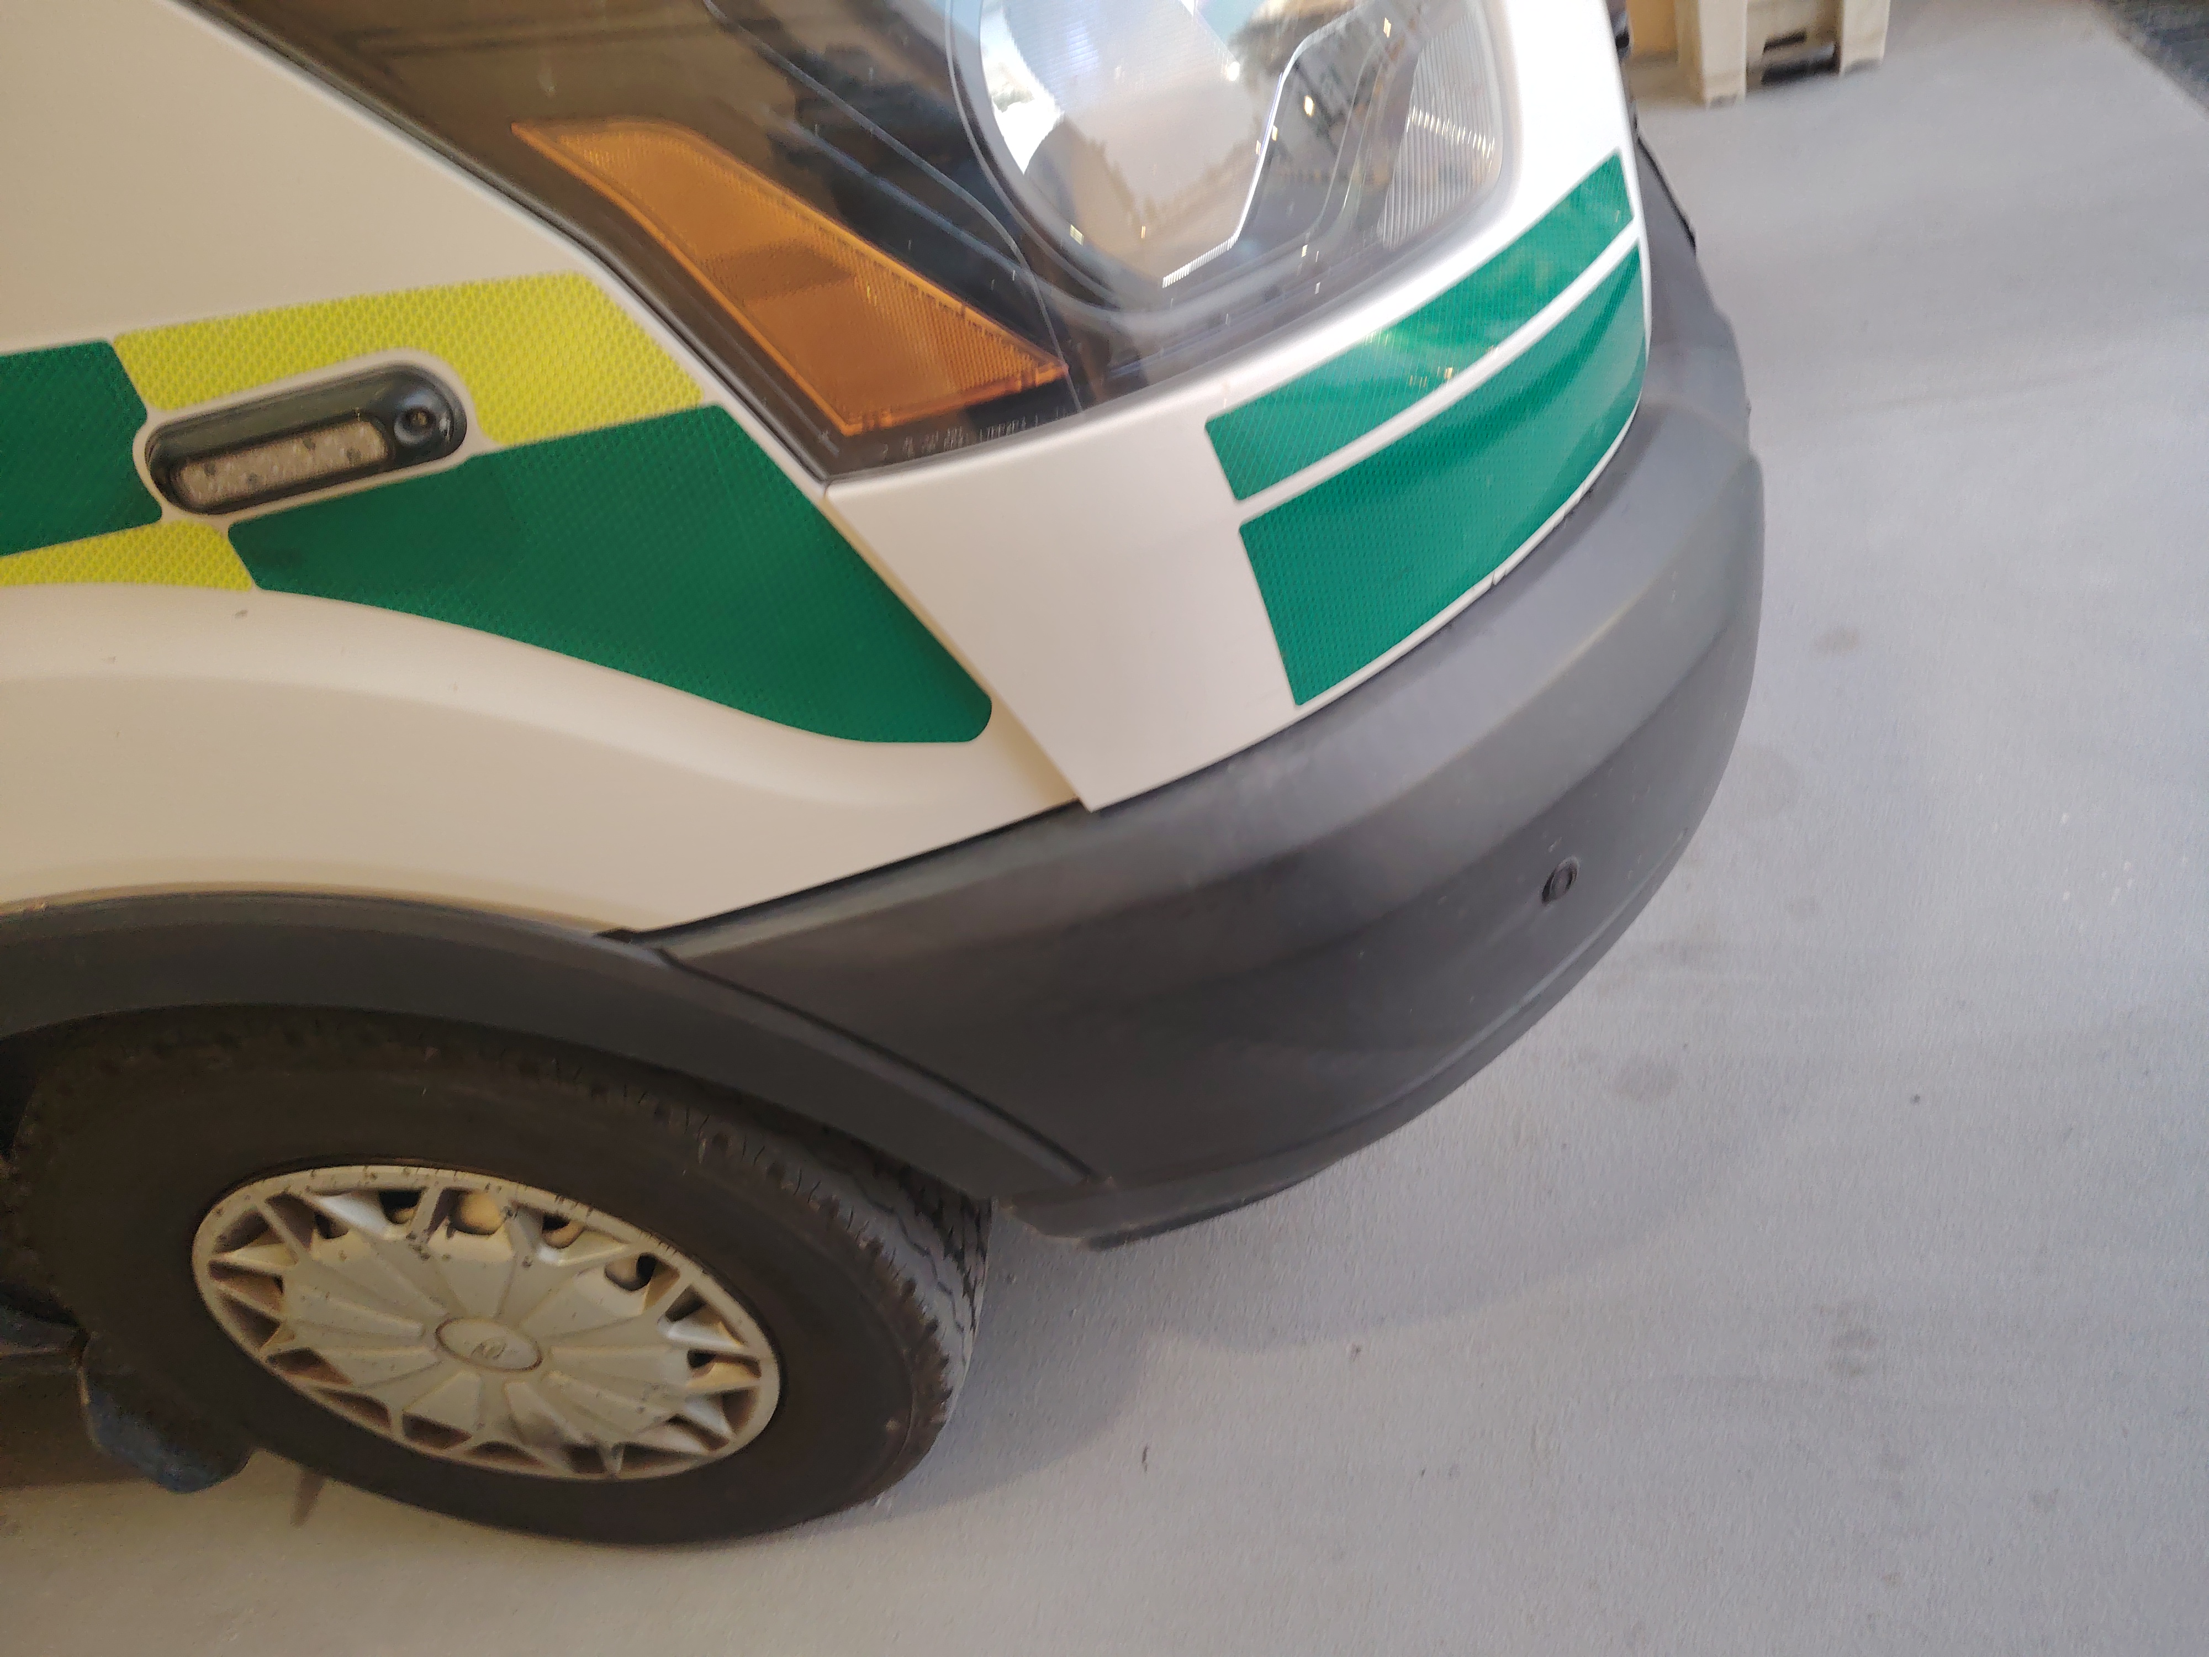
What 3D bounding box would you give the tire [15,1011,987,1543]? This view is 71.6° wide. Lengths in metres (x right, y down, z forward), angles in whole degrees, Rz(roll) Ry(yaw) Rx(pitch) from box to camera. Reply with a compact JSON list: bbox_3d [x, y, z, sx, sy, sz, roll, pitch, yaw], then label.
[{"bbox_3d":[-0.451,0.322,1.223,0.705,0.705,0.232,-9,39,15],"label":"tire"}]

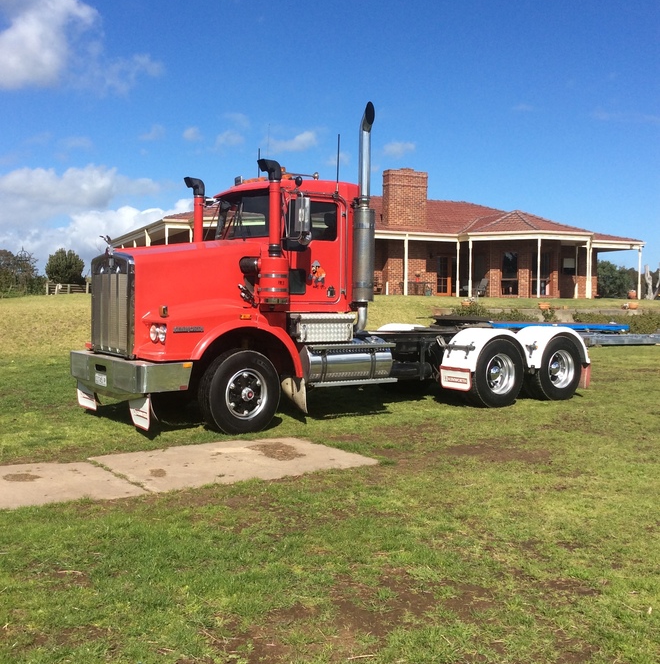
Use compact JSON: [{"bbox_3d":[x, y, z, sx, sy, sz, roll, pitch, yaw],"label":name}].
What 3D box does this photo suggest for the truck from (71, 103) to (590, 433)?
[{"bbox_3d":[0.391,-1.000,12.308,7.883,4.250,2.631,-2,4,-35],"label":"truck"}]

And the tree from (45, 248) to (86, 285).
[{"bbox_3d":[-27.231,-6.229,84.000,4.200,4.700,4.100,0,3,0],"label":"tree"}]

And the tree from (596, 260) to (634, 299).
[{"bbox_3d":[19.876,-3.703,57.000,2.800,2.800,2.700,0,3,0],"label":"tree"}]

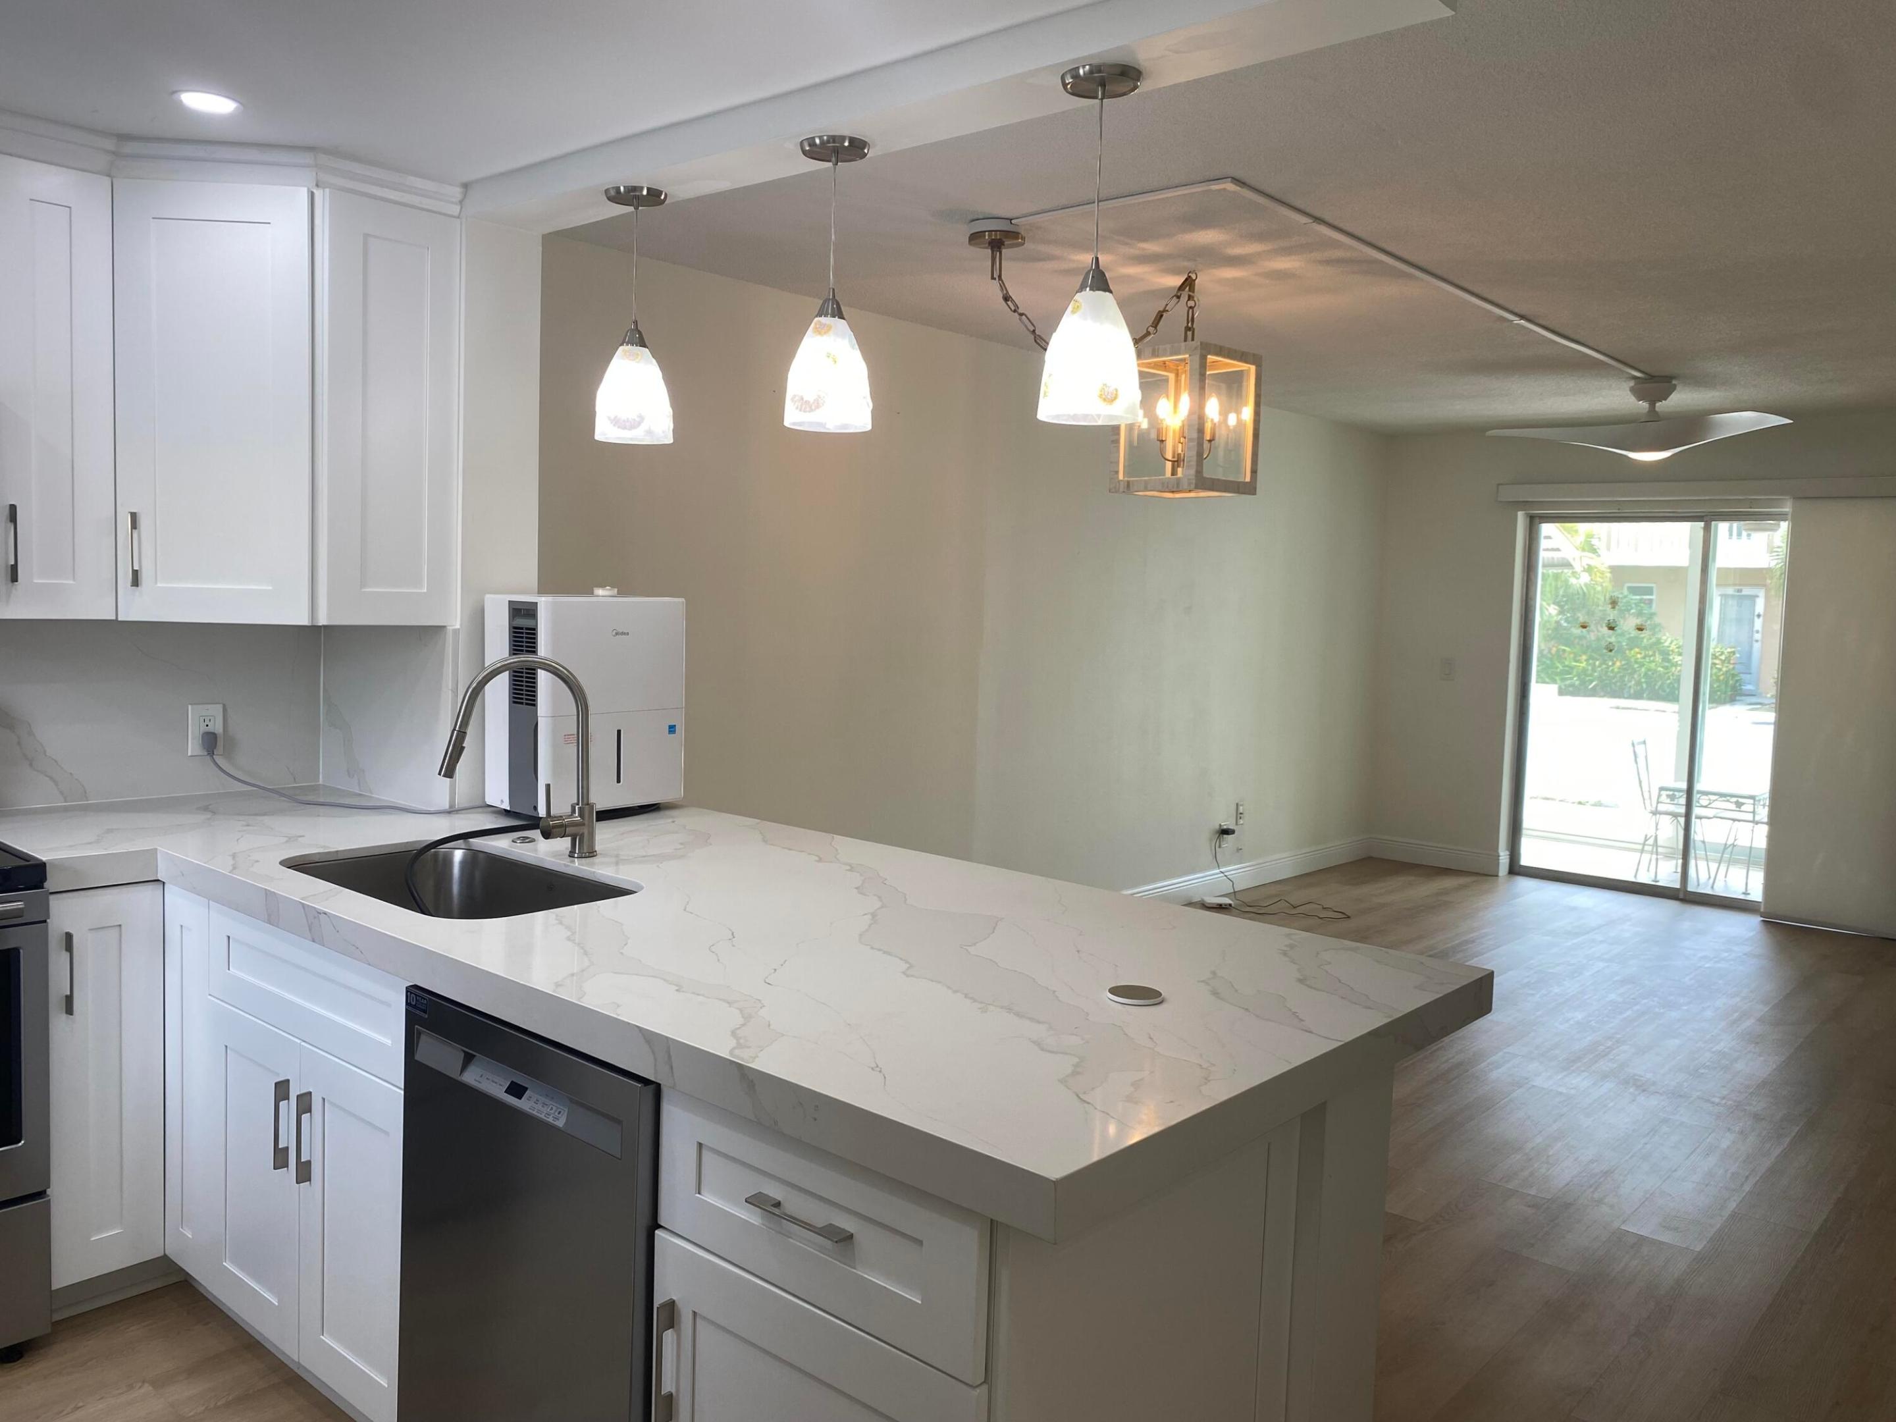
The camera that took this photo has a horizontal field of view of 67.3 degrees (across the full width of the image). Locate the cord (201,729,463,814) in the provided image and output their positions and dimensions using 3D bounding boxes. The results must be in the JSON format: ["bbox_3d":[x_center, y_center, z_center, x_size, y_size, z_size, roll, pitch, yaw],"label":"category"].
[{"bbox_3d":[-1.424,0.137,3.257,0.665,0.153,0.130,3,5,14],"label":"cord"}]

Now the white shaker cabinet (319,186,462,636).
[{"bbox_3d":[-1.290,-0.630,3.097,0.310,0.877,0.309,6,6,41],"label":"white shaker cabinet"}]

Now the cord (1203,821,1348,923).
[{"bbox_3d":[1.588,0.764,6.806,0.665,0.365,0.470,6,6,41],"label":"cord"}]

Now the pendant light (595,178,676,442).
[{"bbox_3d":[-0.622,-0.780,2.827,0.158,0.489,0.158,2,5,0],"label":"pendant light"}]

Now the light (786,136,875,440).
[{"bbox_3d":[-0.201,-0.738,2.473,0.158,0.489,0.158,2,5,0],"label":"light"}]

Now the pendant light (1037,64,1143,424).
[{"bbox_3d":[0.219,-0.689,2.107,0.158,0.502,0.158,2,5,0],"label":"pendant light"}]

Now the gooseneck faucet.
[{"bbox_3d":[-0.805,0.086,2.693,0.298,0.385,0.075,-1,5,-33],"label":"gooseneck faucet"}]

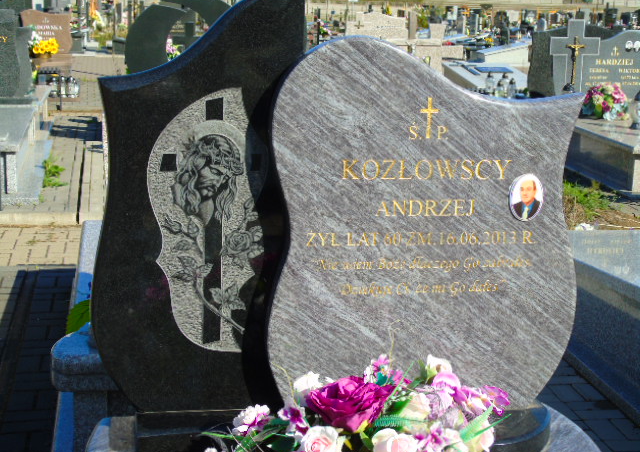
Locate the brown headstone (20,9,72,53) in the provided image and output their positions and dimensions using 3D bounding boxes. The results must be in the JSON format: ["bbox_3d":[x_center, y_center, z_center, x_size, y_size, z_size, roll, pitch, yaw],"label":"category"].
[{"bbox_3d":[-3.402,-2.426,14.260,0.650,0.550,0.100,0,13,-10],"label":"brown headstone"}]

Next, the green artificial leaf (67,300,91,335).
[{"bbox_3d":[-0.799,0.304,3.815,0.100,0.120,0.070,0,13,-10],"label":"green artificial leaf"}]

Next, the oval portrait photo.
[{"bbox_3d":[0.514,-0.071,2.853,0.091,0.121,0.015,0,13,-10],"label":"oval portrait photo"}]

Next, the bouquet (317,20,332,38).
[{"bbox_3d":[0.066,-2.889,16.854,0.230,0.260,0.200,0,13,-10],"label":"bouquet"}]

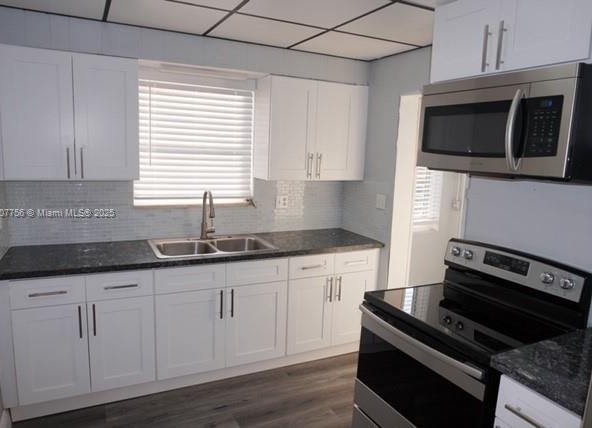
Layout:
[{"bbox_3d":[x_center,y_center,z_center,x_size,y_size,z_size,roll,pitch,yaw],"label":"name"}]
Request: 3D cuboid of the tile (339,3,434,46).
[{"bbox_3d":[0.669,-1.094,2.488,0.725,0.017,0.607,-2,10,-26],"label":"tile"}]

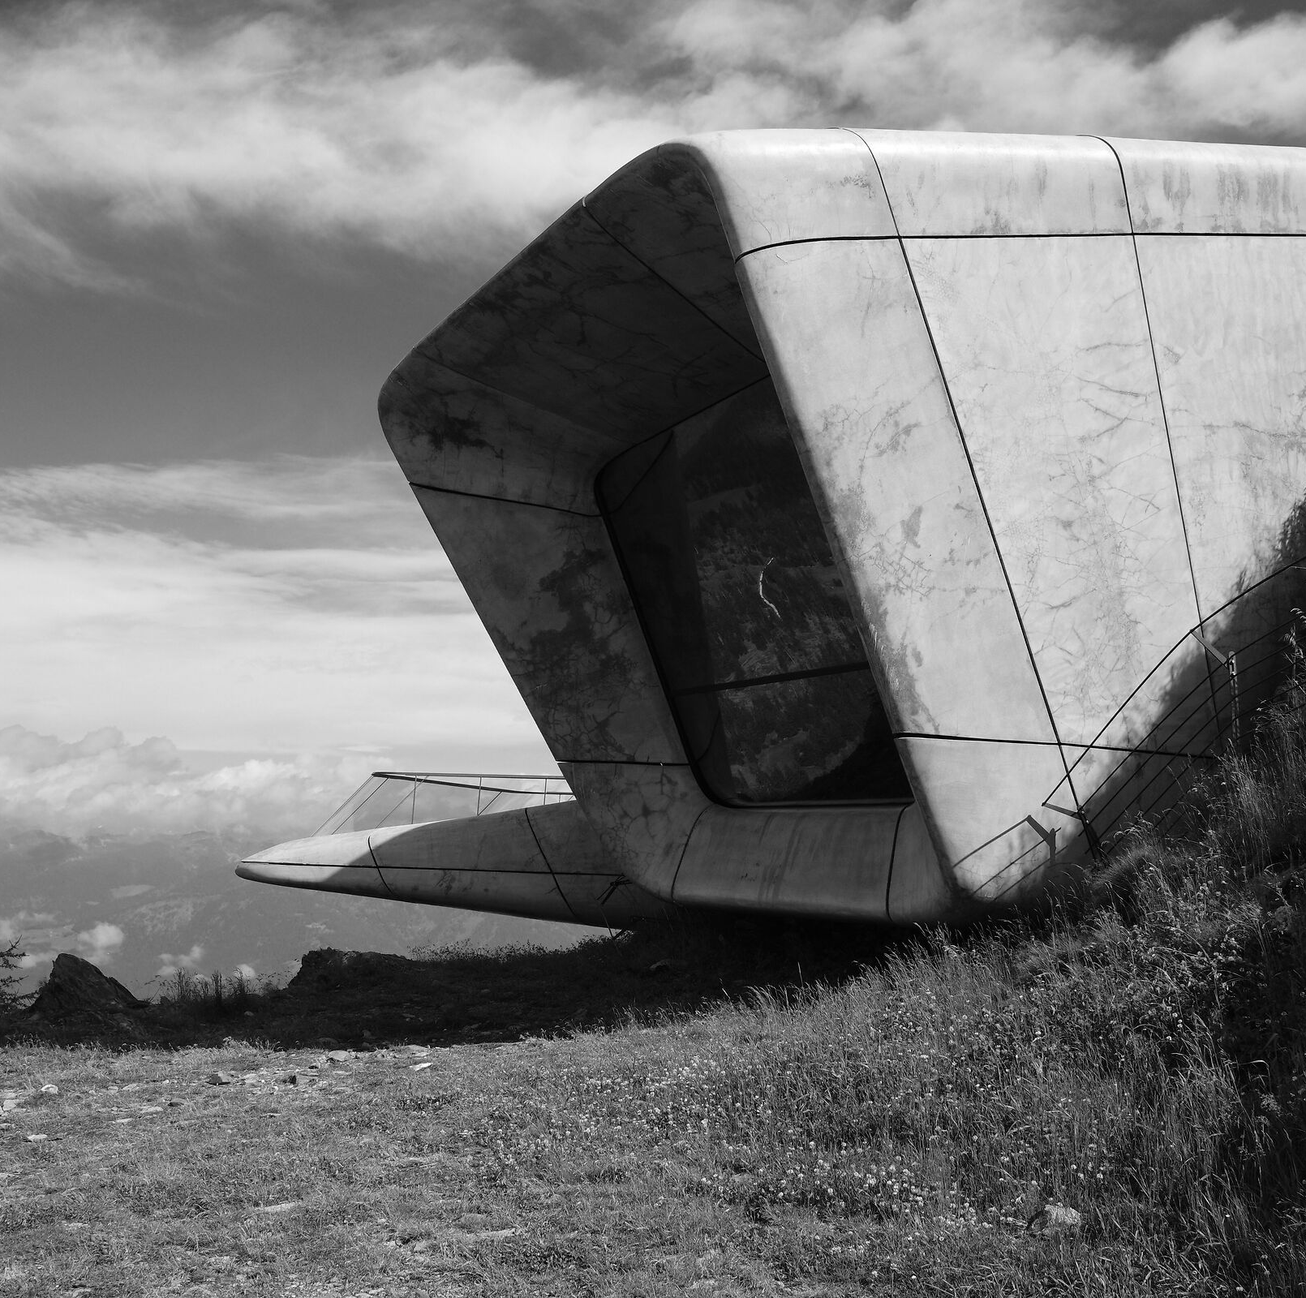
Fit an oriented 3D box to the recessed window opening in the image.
[{"bbox_3d":[0.736,-0.292,13.039,0.500,3.675,3.528,-20,4,-29],"label":"recessed window opening"}]

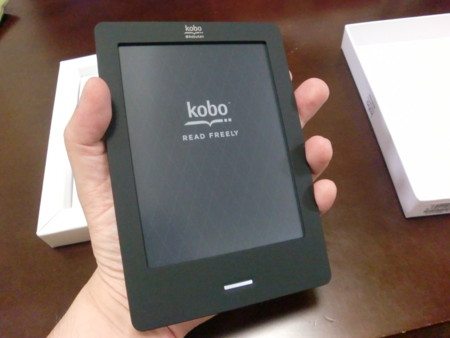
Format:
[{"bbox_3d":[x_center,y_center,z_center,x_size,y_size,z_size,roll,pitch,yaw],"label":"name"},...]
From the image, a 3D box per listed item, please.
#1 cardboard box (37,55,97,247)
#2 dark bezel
[{"bbox_3d":[-0.085,-0.041,0.353,0.157,0.025,0.209,-11,56,-1],"label":"cardboard box"},{"bbox_3d":[-0.006,-0.007,0.210,0.114,0.010,0.165,-7,81,-18],"label":"dark bezel"}]

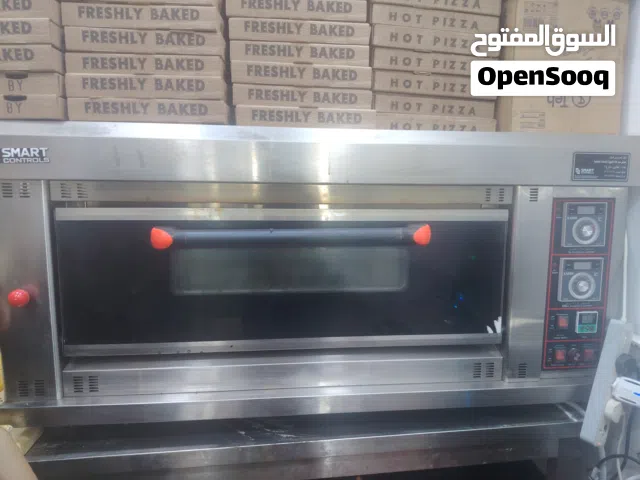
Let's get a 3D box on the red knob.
[{"bbox_3d":[-0.578,0.111,0.851,0.037,0.037,0.038,0,6,-6],"label":"red knob"}]

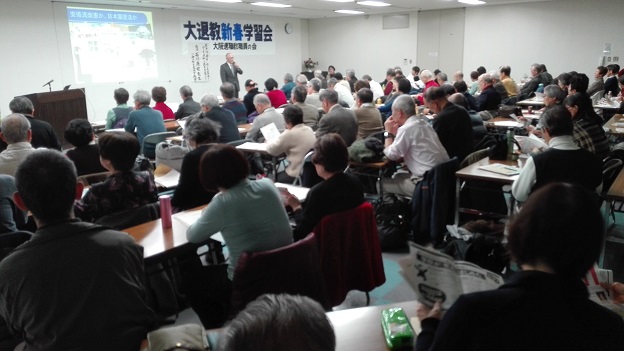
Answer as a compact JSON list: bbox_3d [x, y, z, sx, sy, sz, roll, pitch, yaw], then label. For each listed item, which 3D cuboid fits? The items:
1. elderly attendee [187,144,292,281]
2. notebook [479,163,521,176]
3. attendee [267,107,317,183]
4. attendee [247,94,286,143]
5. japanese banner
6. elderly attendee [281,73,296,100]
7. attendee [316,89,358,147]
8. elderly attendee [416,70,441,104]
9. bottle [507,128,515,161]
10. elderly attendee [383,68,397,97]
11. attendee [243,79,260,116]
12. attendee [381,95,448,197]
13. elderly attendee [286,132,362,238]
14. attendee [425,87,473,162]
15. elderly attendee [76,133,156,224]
[{"bbox_3d":[-0.352,0.395,2.571,0.500,1.160,0.800,-14,20,-40],"label":"elderly attendee"},{"bbox_3d":[1.478,-0.046,3.454,0.230,0.020,0.280,-11,18,-35],"label":"notebook"},{"bbox_3d":[-0.196,-0.104,4.281,0.800,1.142,0.500,13,20,41],"label":"attendee"},{"bbox_3d":[-0.591,-0.376,5.327,0.700,1.180,0.480,12,20,41],"label":"attendee"},{"bbox_3d":[-2.015,-3.510,11.374,0.020,0.840,2.930,12,20,41],"label":"japanese banner"},{"bbox_3d":[-0.596,-1.632,9.945,0.700,1.250,0.460,12,20,41],"label":"elderly attendee"},{"bbox_3d":[0.166,-0.300,4.795,0.800,1.241,0.520,14,21,43],"label":"attendee"},{"bbox_3d":[1.861,-1.093,7.501,0.800,1.306,0.500,11,19,38],"label":"elderly attendee"},{"bbox_3d":[1.666,-0.260,3.750,0.064,0.270,0.064,-1,15,0],"label":"bottle"},{"bbox_3d":[1.769,-1.868,10.526,0.700,1.250,0.460,12,20,41],"label":"elderly attendee"},{"bbox_3d":[-1.039,-0.927,7.228,0.780,1.231,0.500,14,21,43],"label":"attendee"},{"bbox_3d":[0.834,-0.041,3.917,0.850,1.259,0.500,11,19,36],"label":"attendee"},{"bbox_3d":[0.082,0.282,2.984,0.780,1.149,0.460,13,21,42],"label":"elderly attendee"},{"bbox_3d":[1.230,-0.211,4.334,0.850,1.271,0.520,11,19,38],"label":"attendee"},{"bbox_3d":[-1.185,0.316,2.715,0.720,1.200,0.460,12,20,41],"label":"elderly attendee"}]

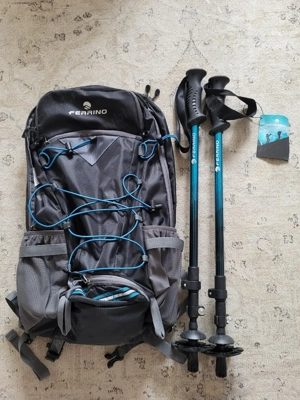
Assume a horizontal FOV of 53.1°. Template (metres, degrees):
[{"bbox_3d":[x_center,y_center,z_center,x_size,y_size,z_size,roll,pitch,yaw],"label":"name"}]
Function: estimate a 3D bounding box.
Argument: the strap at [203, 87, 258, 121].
[{"bbox_3d":[0.185,-0.222,0.690,0.119,0.045,0.084,0,81,0],"label":"strap"}]

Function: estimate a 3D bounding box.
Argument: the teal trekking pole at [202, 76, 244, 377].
[{"bbox_3d":[0.152,0.028,0.645,0.083,0.078,0.650,2,79,0],"label":"teal trekking pole"}]

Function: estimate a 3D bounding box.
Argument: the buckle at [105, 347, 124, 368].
[{"bbox_3d":[-0.072,0.328,0.620,0.046,0.012,0.031,-40,83,-6],"label":"buckle"}]

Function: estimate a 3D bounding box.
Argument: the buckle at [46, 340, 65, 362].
[{"bbox_3d":[-0.196,0.312,0.620,0.032,0.014,0.042,20,81,3],"label":"buckle"}]

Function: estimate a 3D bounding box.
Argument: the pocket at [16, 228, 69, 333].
[{"bbox_3d":[-0.209,0.157,0.585,0.090,0.085,0.188,-3,80,18],"label":"pocket"}]

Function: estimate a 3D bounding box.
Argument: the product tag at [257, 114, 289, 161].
[{"bbox_3d":[0.287,-0.144,0.700,0.068,0.007,0.103,3,81,1],"label":"product tag"}]

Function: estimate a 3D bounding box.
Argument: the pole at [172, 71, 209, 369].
[{"bbox_3d":[0.098,0.014,0.648,0.084,0.078,0.660,2,79,0],"label":"pole"}]

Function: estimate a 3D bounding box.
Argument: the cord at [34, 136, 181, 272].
[{"bbox_3d":[-0.087,0.007,0.574,0.275,0.055,0.268,0,81,0],"label":"cord"}]

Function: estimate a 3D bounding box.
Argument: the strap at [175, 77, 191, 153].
[{"bbox_3d":[0.076,-0.195,0.694,0.038,0.035,0.186,0,81,0],"label":"strap"}]

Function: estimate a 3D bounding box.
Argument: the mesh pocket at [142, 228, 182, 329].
[{"bbox_3d":[0.025,0.147,0.587,0.073,0.085,0.190,3,80,-18],"label":"mesh pocket"}]

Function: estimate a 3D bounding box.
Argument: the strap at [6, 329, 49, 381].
[{"bbox_3d":[-0.250,0.318,0.616,0.045,0.032,0.115,-35,82,-5],"label":"strap"}]

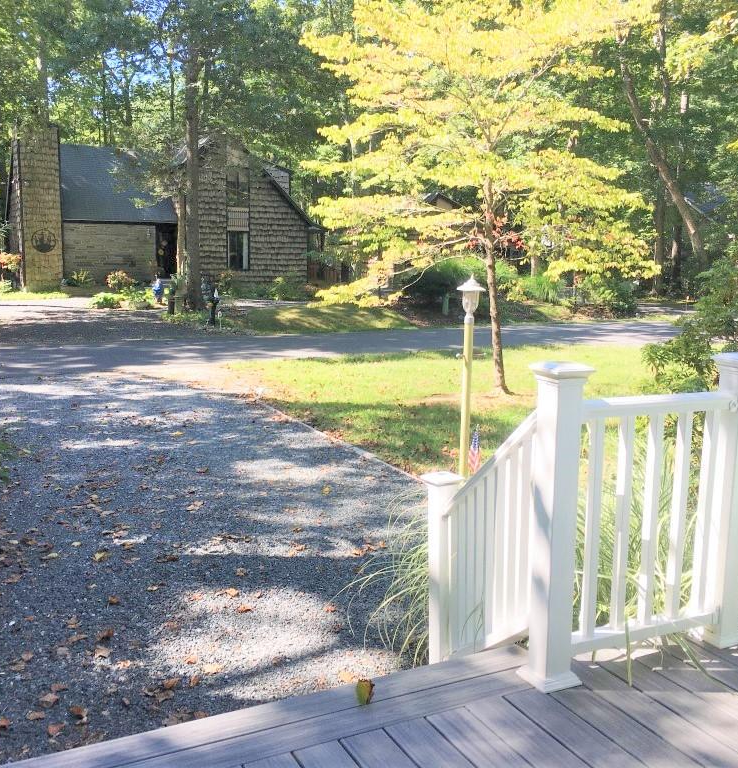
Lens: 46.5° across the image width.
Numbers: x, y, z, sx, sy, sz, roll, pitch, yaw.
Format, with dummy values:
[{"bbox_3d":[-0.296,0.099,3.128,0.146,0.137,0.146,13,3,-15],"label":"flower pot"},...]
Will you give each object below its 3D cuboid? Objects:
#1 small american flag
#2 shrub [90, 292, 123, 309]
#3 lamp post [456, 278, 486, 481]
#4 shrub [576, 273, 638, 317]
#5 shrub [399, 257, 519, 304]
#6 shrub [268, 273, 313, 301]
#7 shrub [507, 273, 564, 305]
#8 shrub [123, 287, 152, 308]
[{"bbox_3d":[0.885,0.645,7.224,0.130,0.620,0.100,1,9,7],"label":"small american flag"},{"bbox_3d":[-9.368,-2.969,30.500,1.100,0.550,0.990,-2,9,-17],"label":"shrub"},{"bbox_3d":[0.847,0.131,7.253,0.240,2.080,0.240,1,9,7],"label":"lamp post"},{"bbox_3d":[8.167,-3.078,29.500,2.070,1.470,1.760,3,9,15],"label":"shrub"},{"bbox_3d":[3.165,-3.619,30.000,4.070,1.630,2.850,1,9,6],"label":"shrub"},{"bbox_3d":[-3.151,-3.864,34.000,1.690,1.080,1.270,-1,9,-5],"label":"shrub"},{"bbox_3d":[6.016,-3.451,31.000,1.960,1.120,1.570,2,9,11],"label":"shrub"},{"bbox_3d":[-8.266,-3.075,30.500,1.030,0.760,0.930,-2,9,-15],"label":"shrub"}]

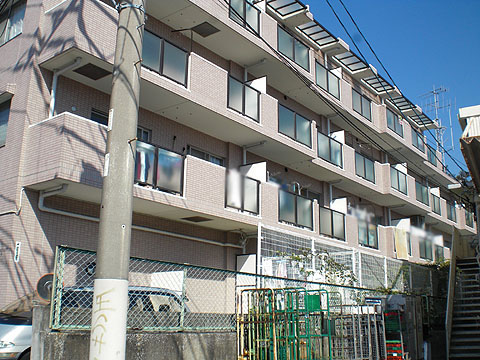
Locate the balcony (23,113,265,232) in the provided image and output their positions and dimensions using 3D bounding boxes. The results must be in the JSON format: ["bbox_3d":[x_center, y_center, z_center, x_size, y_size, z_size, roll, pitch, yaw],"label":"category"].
[{"bbox_3d":[-1.912,0.099,13.023,1.370,1.330,6.496,-11,-19,38],"label":"balcony"}]

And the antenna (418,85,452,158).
[{"bbox_3d":[12.307,-3.539,33.000,2.100,4.900,1.300,-11,-19,38],"label":"antenna"}]

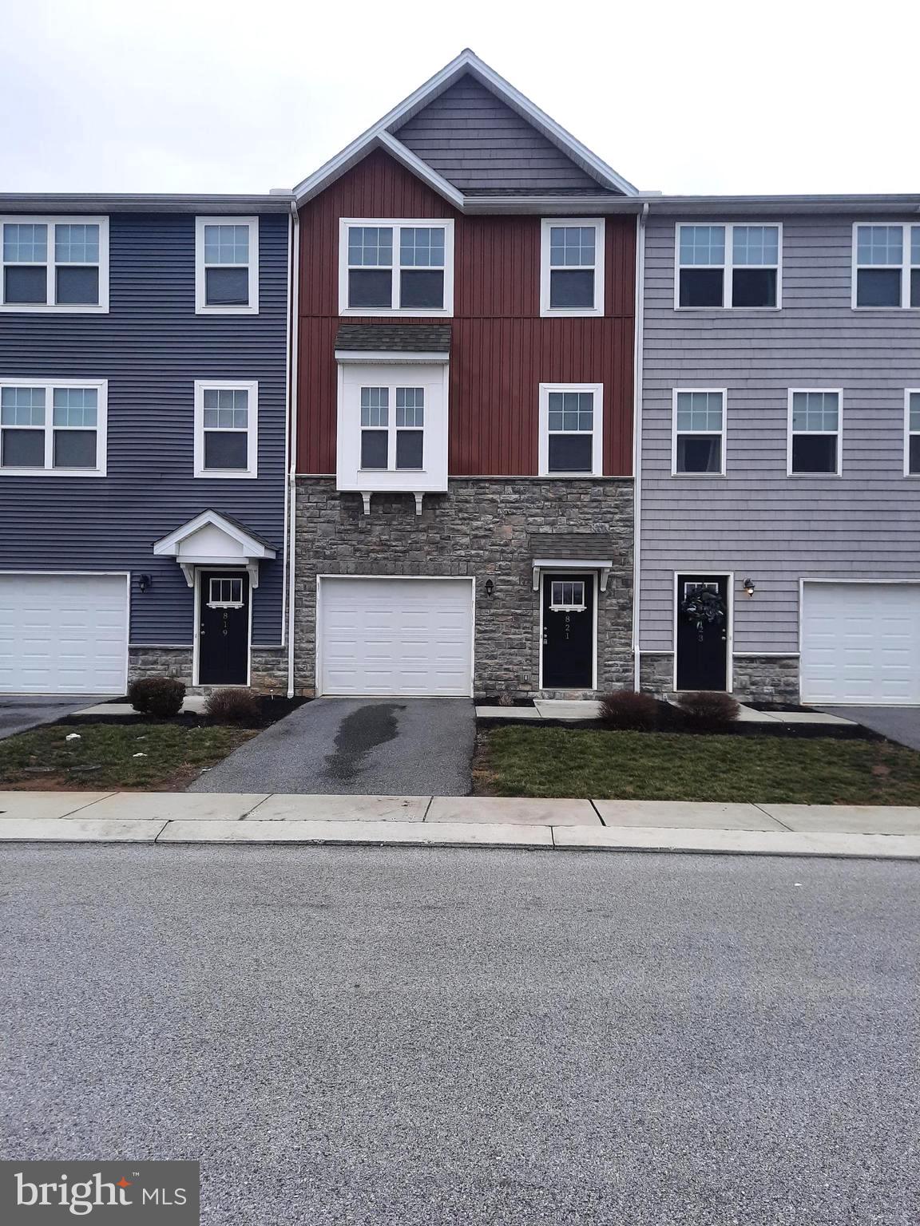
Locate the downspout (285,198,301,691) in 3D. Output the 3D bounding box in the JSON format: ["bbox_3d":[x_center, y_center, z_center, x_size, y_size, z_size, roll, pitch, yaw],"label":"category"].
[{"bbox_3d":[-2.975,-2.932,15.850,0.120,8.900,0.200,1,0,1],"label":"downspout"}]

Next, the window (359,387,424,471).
[{"bbox_3d":[-1.194,-3.255,15.550,1.150,1.510,0.110,1,0,1],"label":"window"}]

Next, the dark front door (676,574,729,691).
[{"bbox_3d":[4.330,0.359,15.820,0.950,2.090,0.090,1,0,1],"label":"dark front door"}]

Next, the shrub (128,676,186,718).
[{"bbox_3d":[-4.529,1.254,13.250,0.870,0.620,0.850,1,0,1],"label":"shrub"}]

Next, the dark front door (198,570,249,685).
[{"bbox_3d":[-4.285,0.261,16.070,0.930,2.070,0.090,1,0,1],"label":"dark front door"}]

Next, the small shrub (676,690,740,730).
[{"bbox_3d":[3.572,1.399,12.800,0.920,0.580,0.880,1,0,1],"label":"small shrub"}]

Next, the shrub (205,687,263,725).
[{"bbox_3d":[-3.274,1.348,12.850,0.830,0.550,0.800,1,0,1],"label":"shrub"}]

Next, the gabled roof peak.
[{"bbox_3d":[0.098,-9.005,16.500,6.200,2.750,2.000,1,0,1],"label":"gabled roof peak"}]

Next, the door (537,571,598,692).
[{"bbox_3d":[1.937,0.327,15.920,1.090,2.180,0.120,1,0,1],"label":"door"}]

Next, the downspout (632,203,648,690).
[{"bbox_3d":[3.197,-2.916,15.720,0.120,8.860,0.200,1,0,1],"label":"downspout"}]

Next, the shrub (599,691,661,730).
[{"bbox_3d":[2.454,1.397,12.850,0.880,0.580,0.850,1,0,1],"label":"shrub"}]

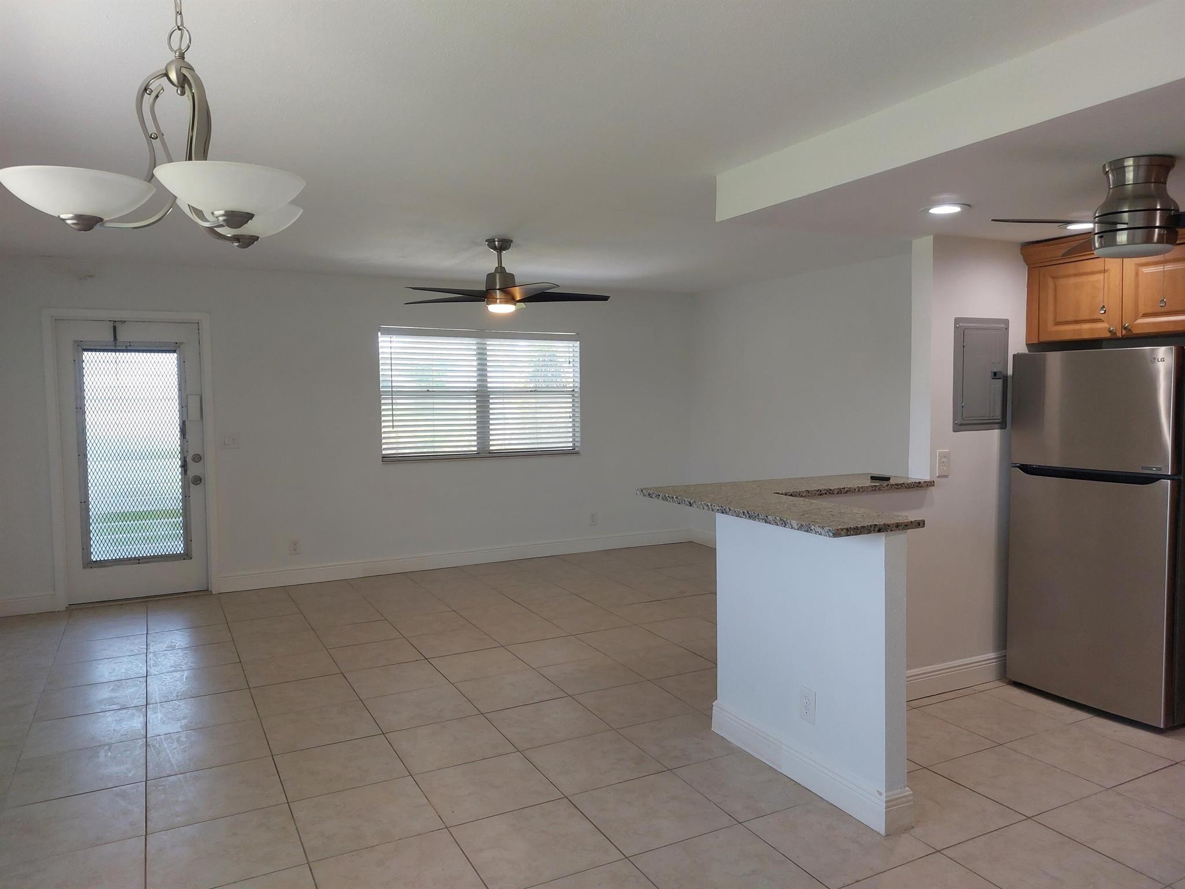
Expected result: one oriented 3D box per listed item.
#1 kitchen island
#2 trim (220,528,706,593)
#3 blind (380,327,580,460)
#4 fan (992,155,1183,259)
[{"bbox_3d":[1.121,0.749,3.532,1.442,1.076,1.242,-2,4,-28],"label":"kitchen island"},{"bbox_3d":[-0.909,0.997,7.281,4.362,0.121,0.020,-2,4,-28],"label":"trim"},{"bbox_3d":[-0.931,-0.447,7.186,1.827,1.095,0.060,-2,4,-28],"label":"blind"},{"bbox_3d":[1.776,-0.776,2.682,1.050,0.291,1.050,-2,4,-28],"label":"fan"}]

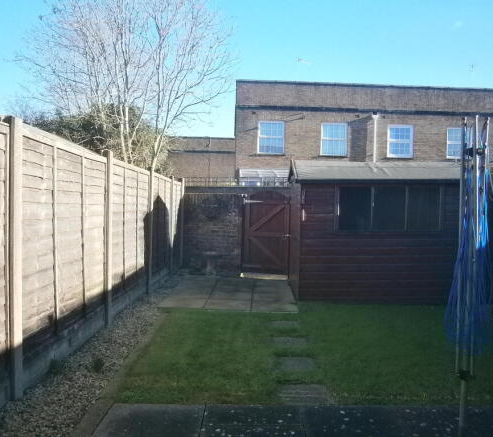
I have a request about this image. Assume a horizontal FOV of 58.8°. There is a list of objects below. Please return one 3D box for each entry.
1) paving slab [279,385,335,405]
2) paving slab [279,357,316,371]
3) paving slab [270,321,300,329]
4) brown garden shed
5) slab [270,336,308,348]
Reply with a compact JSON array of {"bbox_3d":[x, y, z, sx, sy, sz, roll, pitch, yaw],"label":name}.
[{"bbox_3d":[0.429,1.268,3.115,0.400,0.040,0.360,1,1,1],"label":"paving slab"},{"bbox_3d":[0.419,1.252,3.730,0.360,0.040,0.360,1,1,1],"label":"paving slab"},{"bbox_3d":[0.421,1.221,4.970,0.360,0.040,0.360,1,1,1],"label":"paving slab"},{"bbox_3d":[1.931,0.131,7.014,2.470,2.075,1.950,1,1,1],"label":"brown garden shed"},{"bbox_3d":[0.423,1.238,4.310,0.370,0.040,0.370,1,1,1],"label":"slab"}]

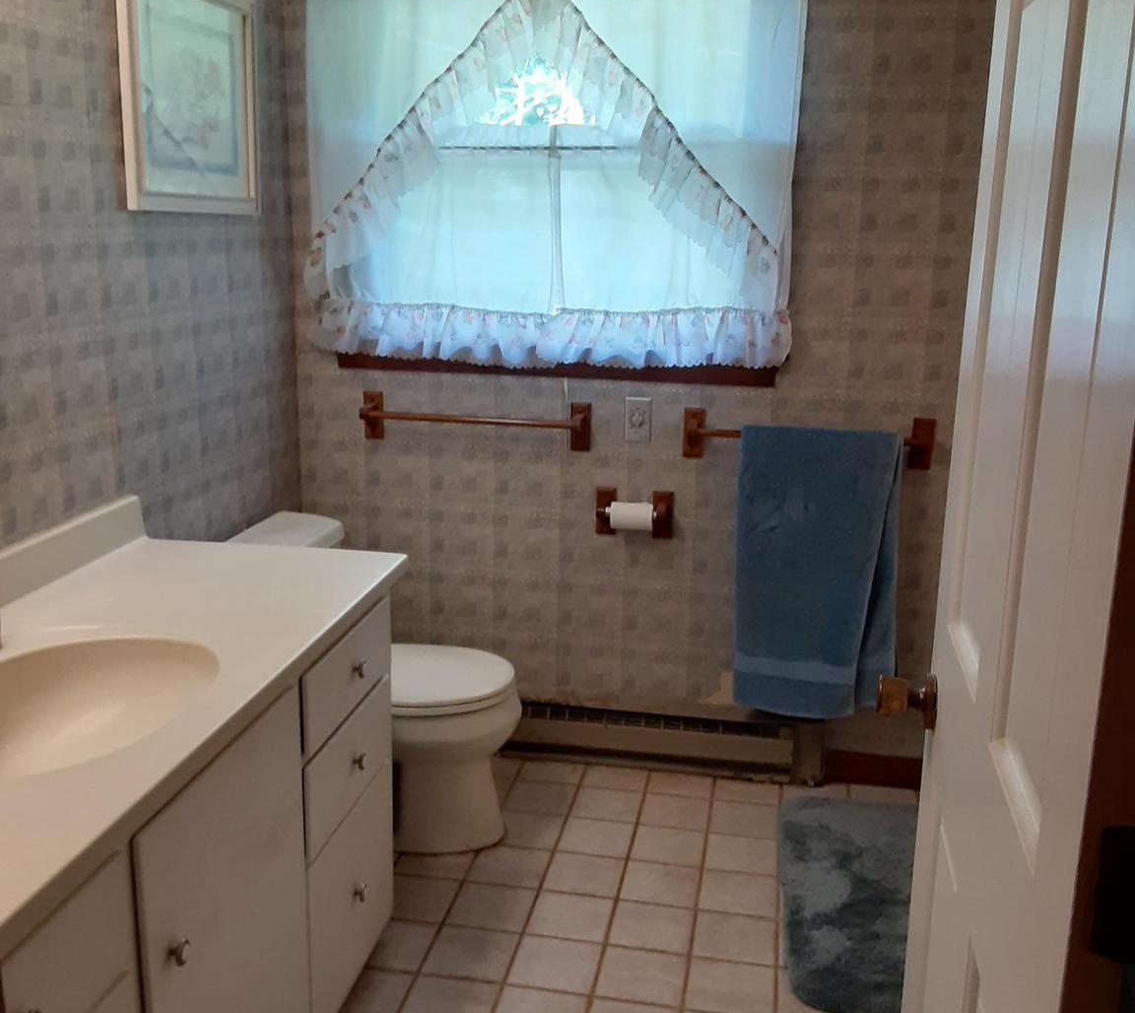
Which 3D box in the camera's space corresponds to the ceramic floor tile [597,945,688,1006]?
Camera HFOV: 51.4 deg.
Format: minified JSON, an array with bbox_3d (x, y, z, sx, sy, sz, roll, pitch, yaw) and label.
[{"bbox_3d":[0.144,0.902,2.261,0.158,0.010,0.158,3,13,10],"label":"ceramic floor tile"}]

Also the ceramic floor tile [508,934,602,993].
[{"bbox_3d":[-0.022,0.921,2.361,0.163,0.010,0.157,4,14,10],"label":"ceramic floor tile"}]

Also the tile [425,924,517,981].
[{"bbox_3d":[-0.189,0.899,2.367,0.162,0.010,0.162,4,13,10],"label":"tile"}]

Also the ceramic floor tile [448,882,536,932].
[{"bbox_3d":[-0.161,0.870,2.551,0.163,0.010,0.157,4,14,10],"label":"ceramic floor tile"}]

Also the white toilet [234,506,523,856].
[{"bbox_3d":[-0.448,0.431,2.810,0.690,0.695,0.500,4,13,10],"label":"white toilet"}]

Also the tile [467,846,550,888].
[{"bbox_3d":[-0.130,0.831,2.710,0.163,0.010,0.157,4,14,10],"label":"tile"}]

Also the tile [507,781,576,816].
[{"bbox_3d":[-0.066,0.752,3.023,0.162,0.010,0.162,4,13,10],"label":"tile"}]

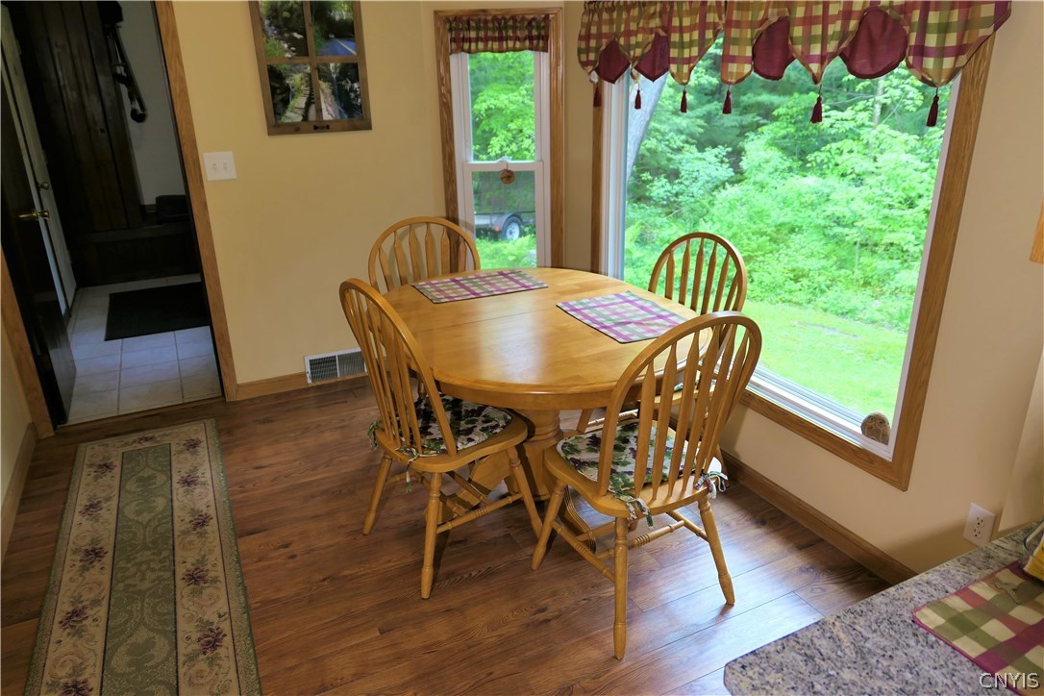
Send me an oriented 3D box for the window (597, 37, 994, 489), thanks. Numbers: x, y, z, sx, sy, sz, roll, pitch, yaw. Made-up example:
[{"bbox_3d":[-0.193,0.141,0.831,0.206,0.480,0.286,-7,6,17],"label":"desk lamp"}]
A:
[{"bbox_3d":[0.754,-0.551,2.578,0.090,1.508,1.775,-11,22,-24],"label":"window"}]

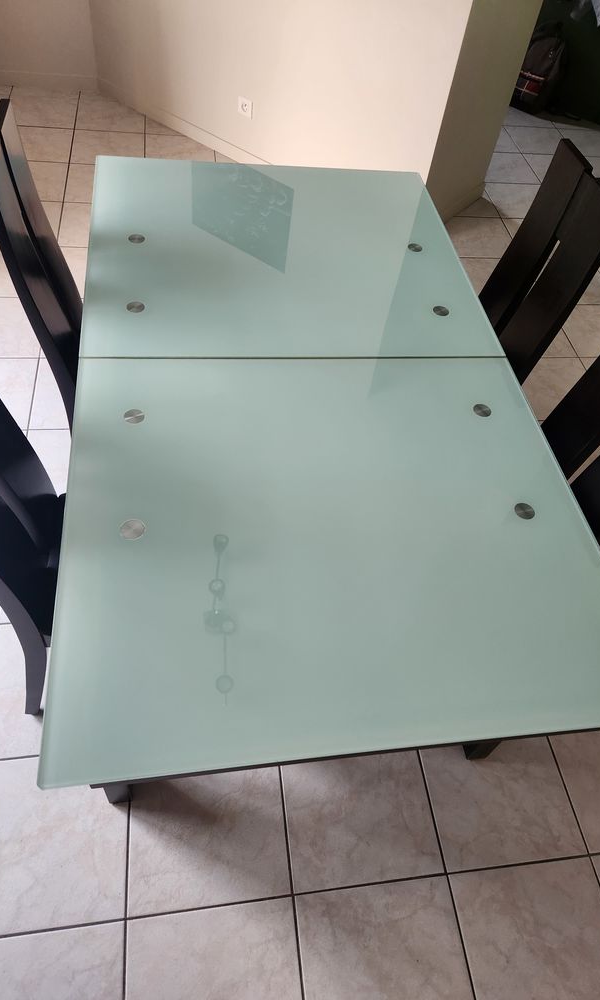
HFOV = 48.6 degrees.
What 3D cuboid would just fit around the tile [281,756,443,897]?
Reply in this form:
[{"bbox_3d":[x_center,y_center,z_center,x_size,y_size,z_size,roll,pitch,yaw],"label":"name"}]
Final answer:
[{"bbox_3d":[0.141,0.745,1.639,0.361,0.010,0.361,-2,53,-9],"label":"tile"}]

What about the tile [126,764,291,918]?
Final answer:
[{"bbox_3d":[-0.219,0.758,1.579,0.361,0.010,0.361,-2,53,-9],"label":"tile"}]

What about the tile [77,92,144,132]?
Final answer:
[{"bbox_3d":[-1.048,-2.124,3.692,0.361,0.010,0.361,-2,53,-9],"label":"tile"}]

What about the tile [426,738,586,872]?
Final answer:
[{"bbox_3d":[0.500,0.731,1.699,0.361,0.010,0.361,-2,53,-9],"label":"tile"}]

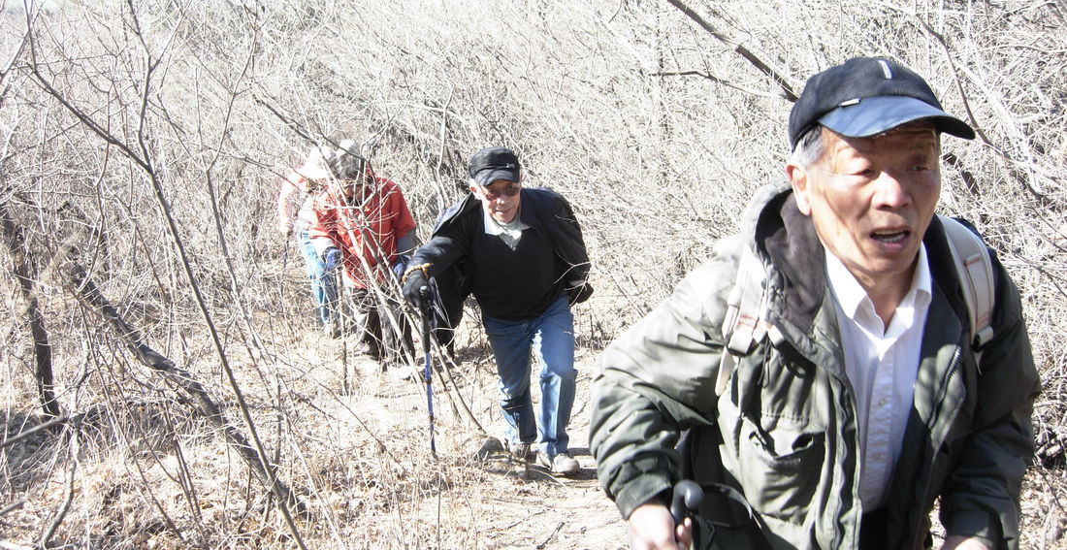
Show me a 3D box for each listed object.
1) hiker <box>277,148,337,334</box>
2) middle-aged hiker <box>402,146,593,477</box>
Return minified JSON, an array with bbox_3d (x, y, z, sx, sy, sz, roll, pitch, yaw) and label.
[{"bbox_3d":[-1.630,-0.250,8.200,0.560,1.420,0.620,-7,18,-21],"label":"hiker"},{"bbox_3d":[-0.140,0.170,4.470,0.740,1.420,0.760,-2,17,-8],"label":"middle-aged hiker"}]

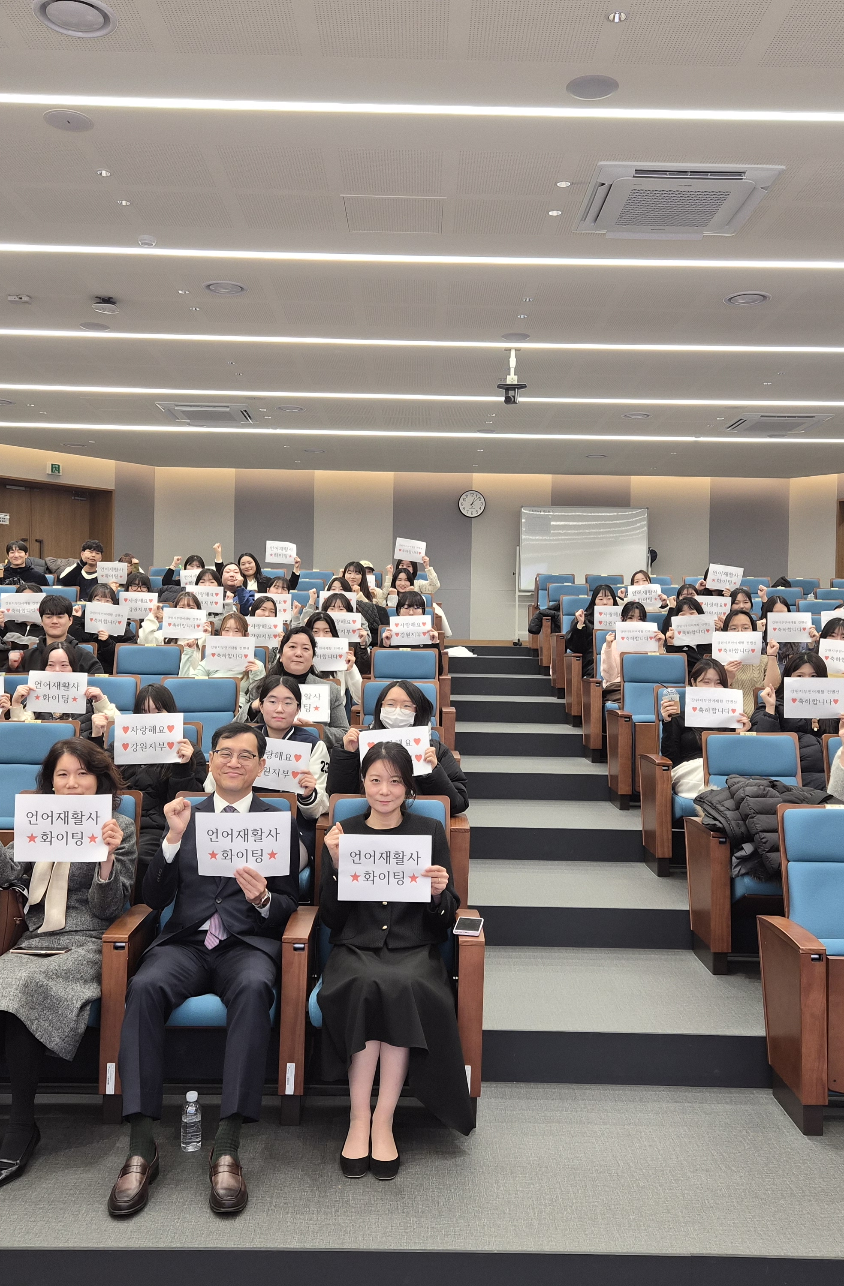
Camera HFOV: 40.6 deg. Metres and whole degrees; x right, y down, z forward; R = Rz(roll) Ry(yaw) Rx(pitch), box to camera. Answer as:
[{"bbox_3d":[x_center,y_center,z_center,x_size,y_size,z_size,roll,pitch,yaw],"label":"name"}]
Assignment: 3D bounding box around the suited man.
[{"bbox_3d":[-0.690,0.930,3.705,0.550,1.313,1.150,1,0,-1],"label":"suited man"}]

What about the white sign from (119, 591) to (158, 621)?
[{"bbox_3d":[-2.272,-0.296,9.150,0.297,0.210,0.020,2,0,-9],"label":"white sign"}]

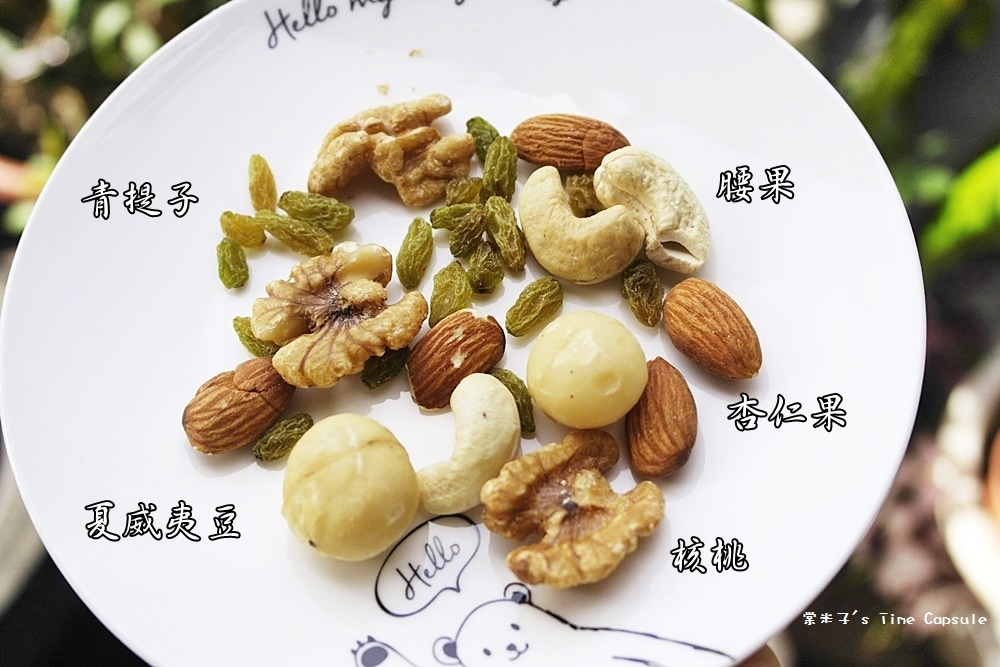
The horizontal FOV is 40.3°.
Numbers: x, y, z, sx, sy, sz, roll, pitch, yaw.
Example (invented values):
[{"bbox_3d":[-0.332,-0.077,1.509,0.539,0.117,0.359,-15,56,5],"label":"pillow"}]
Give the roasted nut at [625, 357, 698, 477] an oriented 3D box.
[{"bbox_3d":[0.029,0.015,0.242,0.013,0.008,0.023,0,63,4],"label":"roasted nut"}]

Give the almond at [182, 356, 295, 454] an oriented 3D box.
[{"bbox_3d":[-0.047,0.013,0.247,0.022,0.009,0.015,-34,65,-13],"label":"almond"}]

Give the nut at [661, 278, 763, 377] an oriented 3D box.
[{"bbox_3d":[0.035,0.000,0.227,0.011,0.009,0.021,-25,64,-9],"label":"nut"}]

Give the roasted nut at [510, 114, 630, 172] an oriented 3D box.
[{"bbox_3d":[0.014,-0.037,0.264,0.024,0.008,0.012,8,63,8],"label":"roasted nut"}]

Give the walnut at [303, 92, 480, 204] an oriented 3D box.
[{"bbox_3d":[-0.021,-0.034,0.261,0.033,0.015,0.022,-26,64,-10],"label":"walnut"}]

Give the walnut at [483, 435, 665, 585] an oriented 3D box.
[{"bbox_3d":[0.012,0.029,0.232,0.030,0.014,0.024,-27,64,-10],"label":"walnut"}]

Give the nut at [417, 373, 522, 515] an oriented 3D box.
[{"bbox_3d":[-0.004,0.018,0.220,0.013,0.011,0.025,16,65,12],"label":"nut"}]

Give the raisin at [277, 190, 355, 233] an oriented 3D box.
[{"bbox_3d":[-0.036,-0.024,0.268,0.016,0.005,0.006,19,65,13],"label":"raisin"}]

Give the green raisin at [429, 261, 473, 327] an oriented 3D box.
[{"bbox_3d":[-0.010,-0.007,0.257,0.007,0.006,0.014,15,64,11],"label":"green raisin"}]

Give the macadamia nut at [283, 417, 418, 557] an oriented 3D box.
[{"bbox_3d":[-0.025,0.026,0.232,0.023,0.022,0.025,-9,62,-1],"label":"macadamia nut"}]

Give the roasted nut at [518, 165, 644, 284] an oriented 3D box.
[{"bbox_3d":[0.012,-0.018,0.237,0.025,0.011,0.018,32,69,19],"label":"roasted nut"}]

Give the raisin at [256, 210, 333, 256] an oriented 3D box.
[{"bbox_3d":[-0.039,-0.019,0.260,0.017,0.005,0.006,26,67,16],"label":"raisin"}]

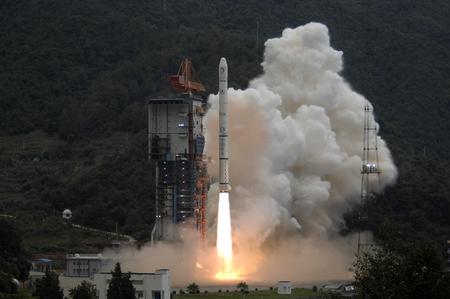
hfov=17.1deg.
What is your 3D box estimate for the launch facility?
[{"bbox_3d":[-18.373,5.136,592.000,19.000,82.000,14.500,-1,-2,24],"label":"launch facility"}]

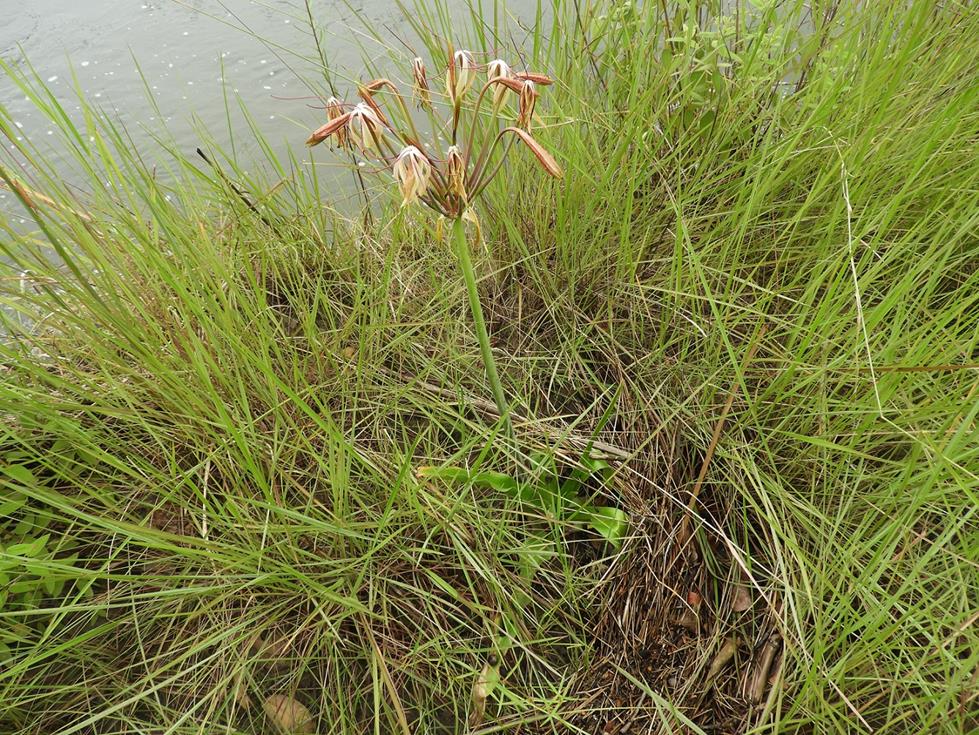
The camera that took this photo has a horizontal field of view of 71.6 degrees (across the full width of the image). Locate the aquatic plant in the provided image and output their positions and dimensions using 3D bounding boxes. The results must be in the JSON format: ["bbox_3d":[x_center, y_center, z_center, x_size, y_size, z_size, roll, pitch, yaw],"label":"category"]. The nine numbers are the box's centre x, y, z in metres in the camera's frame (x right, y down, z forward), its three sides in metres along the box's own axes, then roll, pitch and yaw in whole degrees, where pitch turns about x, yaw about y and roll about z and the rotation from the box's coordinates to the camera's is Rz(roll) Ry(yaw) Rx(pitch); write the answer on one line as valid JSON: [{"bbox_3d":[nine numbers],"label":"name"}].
[{"bbox_3d":[-0.075,-0.101,1.053,0.370,0.680,0.340,0,42,0],"label":"aquatic plant"}]

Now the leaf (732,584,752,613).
[{"bbox_3d":[0.421,0.384,1.130,0.034,0.012,0.045,0,42,0],"label":"leaf"}]

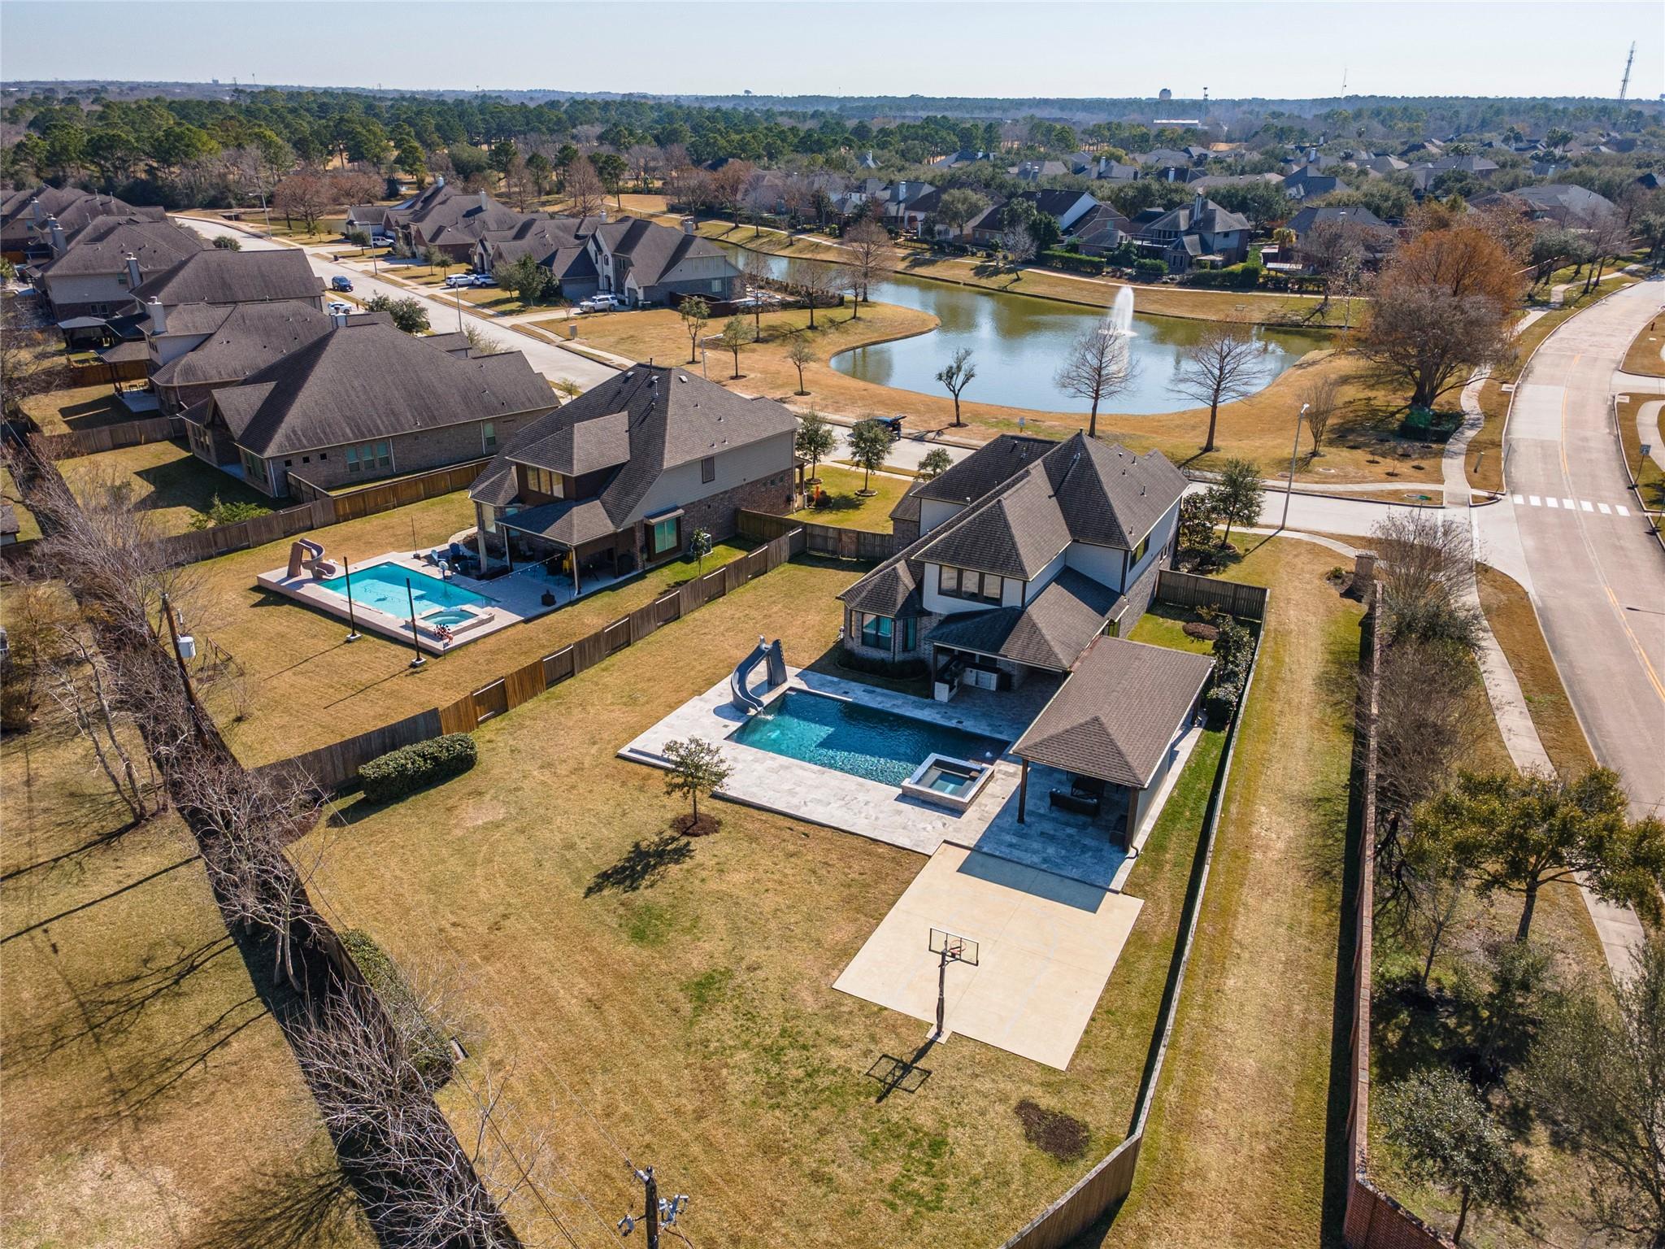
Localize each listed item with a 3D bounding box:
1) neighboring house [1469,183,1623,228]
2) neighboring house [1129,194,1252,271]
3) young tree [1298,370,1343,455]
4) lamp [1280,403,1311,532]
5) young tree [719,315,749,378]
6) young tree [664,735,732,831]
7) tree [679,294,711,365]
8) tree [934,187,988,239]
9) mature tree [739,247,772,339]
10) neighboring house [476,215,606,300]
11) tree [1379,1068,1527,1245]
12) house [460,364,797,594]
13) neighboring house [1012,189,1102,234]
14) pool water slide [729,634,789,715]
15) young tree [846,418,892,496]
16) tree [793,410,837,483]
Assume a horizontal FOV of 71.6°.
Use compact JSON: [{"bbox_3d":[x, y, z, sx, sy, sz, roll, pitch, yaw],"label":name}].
[{"bbox_3d":[197.280,-115.956,319.952,30.000,9.000,22.000,-13,28,-27],"label":"neighboring house"},{"bbox_3d":[73.194,-81.303,238.329,20.000,12.000,18.000,-21,33,-39],"label":"neighboring house"},{"bbox_3d":[47.001,-20.126,110.284,4.100,7.675,4.100,1,25,0],"label":"young tree"},{"bbox_3d":[35.803,-12.034,89.292,0.350,9.550,1.900,13,27,24],"label":"lamp"},{"bbox_3d":[-11.386,-32.596,135.499,3.664,7.190,3.664,-1,25,-4],"label":"young tree"},{"bbox_3d":[-6.337,7.172,52.786,3.152,4.544,3.152,-3,25,-7],"label":"young tree"},{"bbox_3d":[-17.276,-36.421,142.587,4.017,8.073,4.017,-2,25,-6],"label":"tree"},{"bbox_3d":[29.625,-91.849,258.735,12.244,11.450,12.244,3,25,5],"label":"tree"},{"bbox_3d":[-10.091,-44.305,155.465,4.800,12.105,4.800,-1,25,-3],"label":"mature tree"},{"bbox_3d":[-45.132,-65.597,202.745,21.500,10.000,31.000,-15,29,-30],"label":"neighboring house"},{"bbox_3d":[17.477,15.670,33.005,3.900,6.300,3.900,18,30,33],"label":"tree"},{"bbox_3d":[-16.255,-12.932,88.323,17.800,11.300,23.500,19,30,34],"label":"house"},{"bbox_3d":[50.028,-93.755,265.960,16.500,11.000,20.000,20,31,35],"label":"neighboring house"},{"bbox_3d":[-4.120,2.498,65.023,2.700,3.100,5.000,13,28,25],"label":"pool water slide"},{"bbox_3d":[2.946,-14.372,98.039,3.800,6.611,3.800,1,25,0],"label":"young tree"},{"bbox_3d":[-1.668,-15.740,101.295,3.700,6.276,3.700,1,25,0],"label":"tree"}]

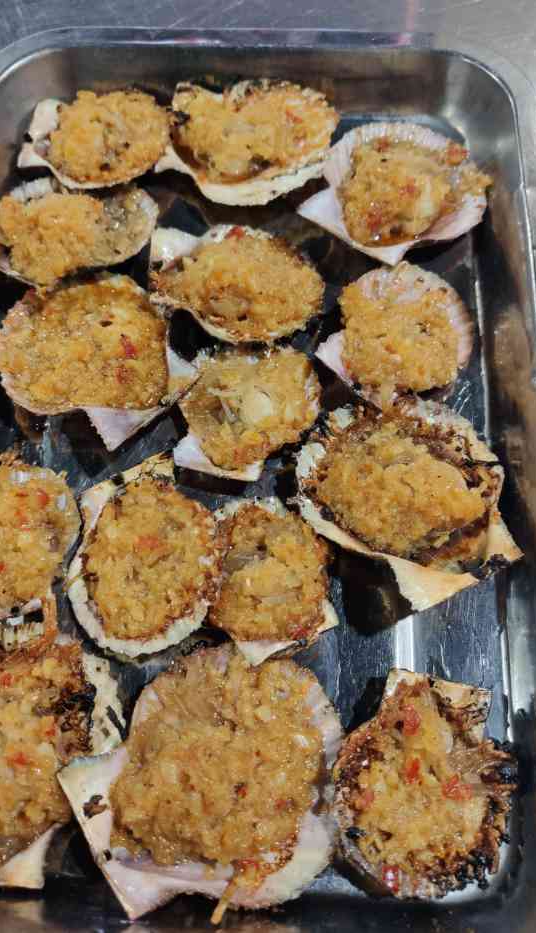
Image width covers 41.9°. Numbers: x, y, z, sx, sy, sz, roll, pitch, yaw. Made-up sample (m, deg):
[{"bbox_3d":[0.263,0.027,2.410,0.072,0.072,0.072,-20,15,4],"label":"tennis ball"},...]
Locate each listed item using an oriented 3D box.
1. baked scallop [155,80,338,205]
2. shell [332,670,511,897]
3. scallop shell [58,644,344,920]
[{"bbox_3d":[-0.010,-0.170,0.373,0.088,0.030,0.072,6,69,4],"label":"baked scallop"},{"bbox_3d":[0.059,0.121,0.272,0.068,0.029,0.078,10,68,6],"label":"shell"},{"bbox_3d":[-0.017,0.117,0.261,0.095,0.029,0.084,-32,69,-12],"label":"scallop shell"}]

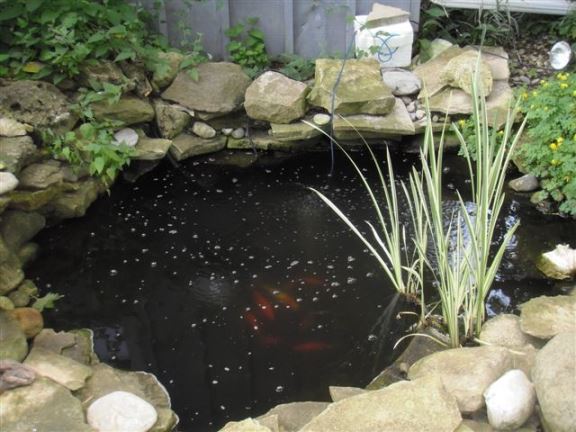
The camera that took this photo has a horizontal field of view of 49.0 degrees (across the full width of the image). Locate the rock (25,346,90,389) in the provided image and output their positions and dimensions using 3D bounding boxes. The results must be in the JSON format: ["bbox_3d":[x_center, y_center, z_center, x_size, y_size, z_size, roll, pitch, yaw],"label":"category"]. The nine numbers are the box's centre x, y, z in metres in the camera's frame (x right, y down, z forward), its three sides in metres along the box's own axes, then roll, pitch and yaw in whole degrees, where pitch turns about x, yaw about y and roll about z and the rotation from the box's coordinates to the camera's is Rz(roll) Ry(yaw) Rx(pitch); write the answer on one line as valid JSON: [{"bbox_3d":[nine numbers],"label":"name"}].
[{"bbox_3d":[-0.684,0.457,1.883,0.201,0.052,0.113,12,29,25],"label":"rock"}]

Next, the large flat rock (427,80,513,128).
[{"bbox_3d":[1.157,-0.717,4.032,0.540,0.160,0.380,-1,24,0],"label":"large flat rock"}]

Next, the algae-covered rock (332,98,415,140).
[{"bbox_3d":[0.523,-0.615,3.961,0.484,0.134,0.371,-1,26,0],"label":"algae-covered rock"}]

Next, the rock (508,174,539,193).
[{"bbox_3d":[1.216,-0.166,3.259,0.150,0.075,0.115,4,31,9],"label":"rock"}]

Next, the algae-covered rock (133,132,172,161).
[{"bbox_3d":[-0.787,-0.391,3.594,0.250,0.075,0.170,-9,31,-13],"label":"algae-covered rock"}]

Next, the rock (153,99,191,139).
[{"bbox_3d":[-0.703,-0.590,3.813,0.206,0.196,0.165,-8,27,-13],"label":"rock"}]

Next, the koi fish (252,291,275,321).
[{"bbox_3d":[-0.087,0.330,2.329,0.060,0.065,0.200,-9,25,-18],"label":"koi fish"}]

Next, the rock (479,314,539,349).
[{"bbox_3d":[0.708,0.379,2.040,0.170,0.113,0.144,-1,26,0],"label":"rock"}]

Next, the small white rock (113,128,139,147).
[{"bbox_3d":[-0.901,-0.436,3.521,0.125,0.090,0.095,-9,31,-13],"label":"small white rock"}]

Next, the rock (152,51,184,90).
[{"bbox_3d":[-0.756,-0.910,4.000,0.196,0.206,0.185,-8,27,-13],"label":"rock"}]

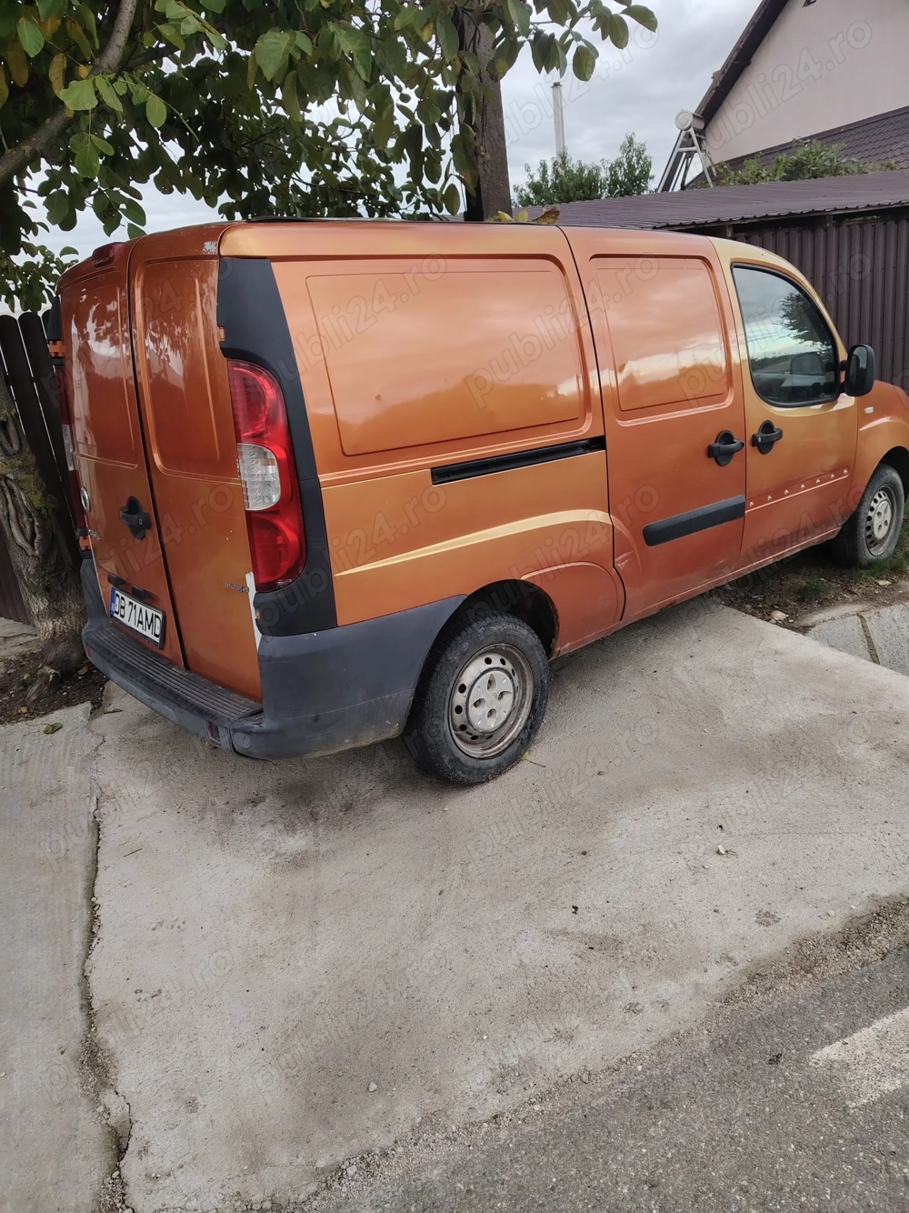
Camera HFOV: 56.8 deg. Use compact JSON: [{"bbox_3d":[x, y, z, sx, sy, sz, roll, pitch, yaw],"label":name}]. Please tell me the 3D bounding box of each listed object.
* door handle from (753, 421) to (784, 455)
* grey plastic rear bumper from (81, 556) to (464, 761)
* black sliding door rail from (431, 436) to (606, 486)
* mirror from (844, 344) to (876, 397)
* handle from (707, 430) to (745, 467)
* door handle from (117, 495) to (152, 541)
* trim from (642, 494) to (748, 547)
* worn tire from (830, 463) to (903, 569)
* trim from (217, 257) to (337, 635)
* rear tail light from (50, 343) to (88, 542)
[{"bbox_3d":[1.345,-0.720,3.592,0.205,0.140,0.060,-20,23,-36],"label":"door handle"},{"bbox_3d":[-0.800,0.066,3.123,0.727,0.404,1.707,-18,22,-37],"label":"grey plastic rear bumper"},{"bbox_3d":[0.227,-0.484,2.745,0.798,0.059,0.040,-18,22,-37],"label":"black sliding door rail"},{"bbox_3d":[1.860,-1.089,3.875,0.120,0.230,0.170,-15,21,-27],"label":"mirror"},{"bbox_3d":[1.106,-0.636,3.405,0.212,0.140,0.060,-20,23,-36],"label":"handle"},{"bbox_3d":[-1.062,-0.296,2.800,0.061,0.141,0.232,-18,22,-37],"label":"door handle"},{"bbox_3d":[0.991,-0.351,3.428,0.707,0.091,0.030,-18,22,-37],"label":"trim"},{"bbox_3d":[2.336,-0.493,4.741,0.606,0.606,0.182,-18,22,-37],"label":"worn tire"},{"bbox_3d":[-0.481,-0.398,2.232,0.202,0.990,0.162,-18,22,-37],"label":"trim"},{"bbox_3d":[-1.503,-0.628,3.370,0.162,0.656,0.141,-18,22,-37],"label":"rear tail light"}]

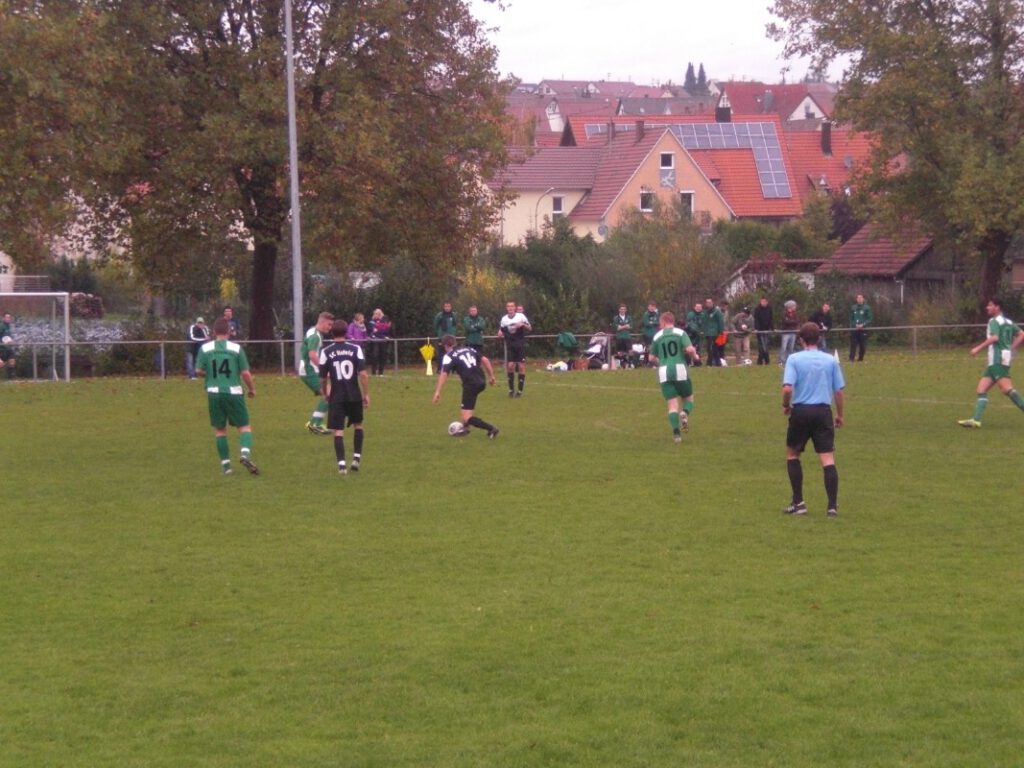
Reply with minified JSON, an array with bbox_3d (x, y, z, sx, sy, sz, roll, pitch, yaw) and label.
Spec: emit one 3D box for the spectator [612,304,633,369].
[{"bbox_3d":[2.946,-1.254,89.500,0.530,1.701,0.380,0,2,3],"label":"spectator"}]

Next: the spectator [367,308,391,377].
[{"bbox_3d":[-3.411,-1.061,86.500,0.600,1.737,0.500,-1,2,-11],"label":"spectator"}]

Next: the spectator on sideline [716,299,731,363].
[{"bbox_3d":[5.694,-1.356,91.000,0.500,1.660,0.380,0,2,9],"label":"spectator on sideline"}]

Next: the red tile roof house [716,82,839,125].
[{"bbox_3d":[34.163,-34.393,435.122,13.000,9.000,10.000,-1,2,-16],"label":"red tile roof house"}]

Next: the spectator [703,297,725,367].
[{"bbox_3d":[5.280,-1.356,88.800,0.520,1.800,0.380,-1,2,14],"label":"spectator"}]

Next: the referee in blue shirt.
[{"bbox_3d":[2.776,0.325,31.100,0.560,1.774,0.400,-1,2,-10],"label":"referee in blue shirt"}]

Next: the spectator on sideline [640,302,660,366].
[{"bbox_3d":[3.673,-1.317,88.800,0.500,1.730,0.380,-1,2,6],"label":"spectator on sideline"}]

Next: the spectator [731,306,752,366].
[{"bbox_3d":[6.213,-1.320,90.500,0.600,1.594,0.480,-1,2,0],"label":"spectator"}]

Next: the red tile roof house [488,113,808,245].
[{"bbox_3d":[9.431,-13.646,233.000,18.000,10.300,14.500,-2,2,-20],"label":"red tile roof house"}]

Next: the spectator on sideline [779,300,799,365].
[{"bbox_3d":[7.286,-1.355,88.700,0.500,1.710,0.380,-1,2,0],"label":"spectator on sideline"}]

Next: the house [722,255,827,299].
[{"bbox_3d":[10.392,-3.609,133.000,4.400,2.900,4.200,-1,2,-3],"label":"house"}]

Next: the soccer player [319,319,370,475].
[{"bbox_3d":[-1.941,0.148,39.200,0.570,1.774,0.380,0,2,5],"label":"soccer player"}]

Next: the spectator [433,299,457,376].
[{"bbox_3d":[-1.728,-1.187,87.000,0.570,1.810,0.380,-1,2,0],"label":"spectator"}]

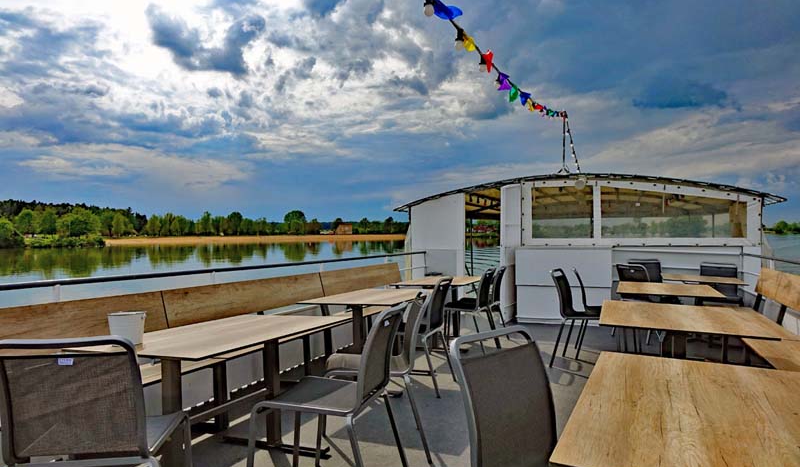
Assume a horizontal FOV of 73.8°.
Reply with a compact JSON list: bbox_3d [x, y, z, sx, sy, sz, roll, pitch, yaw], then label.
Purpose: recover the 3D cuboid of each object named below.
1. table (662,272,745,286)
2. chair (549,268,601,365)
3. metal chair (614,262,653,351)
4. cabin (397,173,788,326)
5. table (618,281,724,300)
[{"bbox_3d":[3.460,0.885,6.100,0.810,0.740,0.930,0,0,25],"label":"table"},{"bbox_3d":[1.772,0.793,5.009,0.605,0.885,0.490,-1,-1,30],"label":"chair"},{"bbox_3d":[2.942,0.801,6.370,0.605,0.885,0.490,0,-1,-30],"label":"metal chair"},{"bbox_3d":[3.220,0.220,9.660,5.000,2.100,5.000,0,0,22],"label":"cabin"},{"bbox_3d":[2.470,0.880,4.960,0.800,0.740,1.170,0,0,23],"label":"table"}]

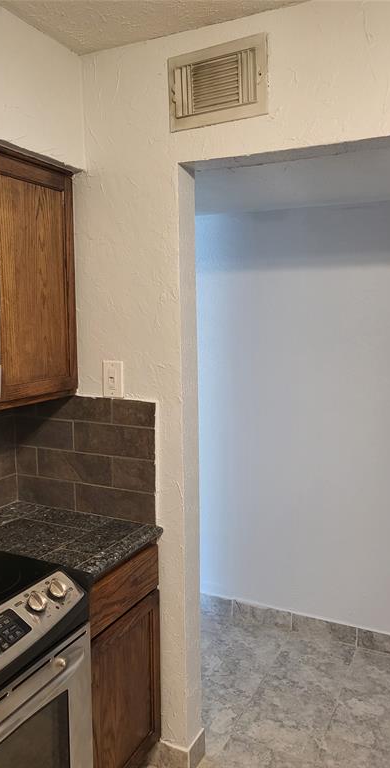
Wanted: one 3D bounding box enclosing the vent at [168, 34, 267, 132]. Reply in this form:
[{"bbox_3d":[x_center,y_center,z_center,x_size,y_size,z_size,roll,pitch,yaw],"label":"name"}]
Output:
[{"bbox_3d":[0.055,-0.855,1.642,0.307,0.211,0.020,3,8,27],"label":"vent"}]

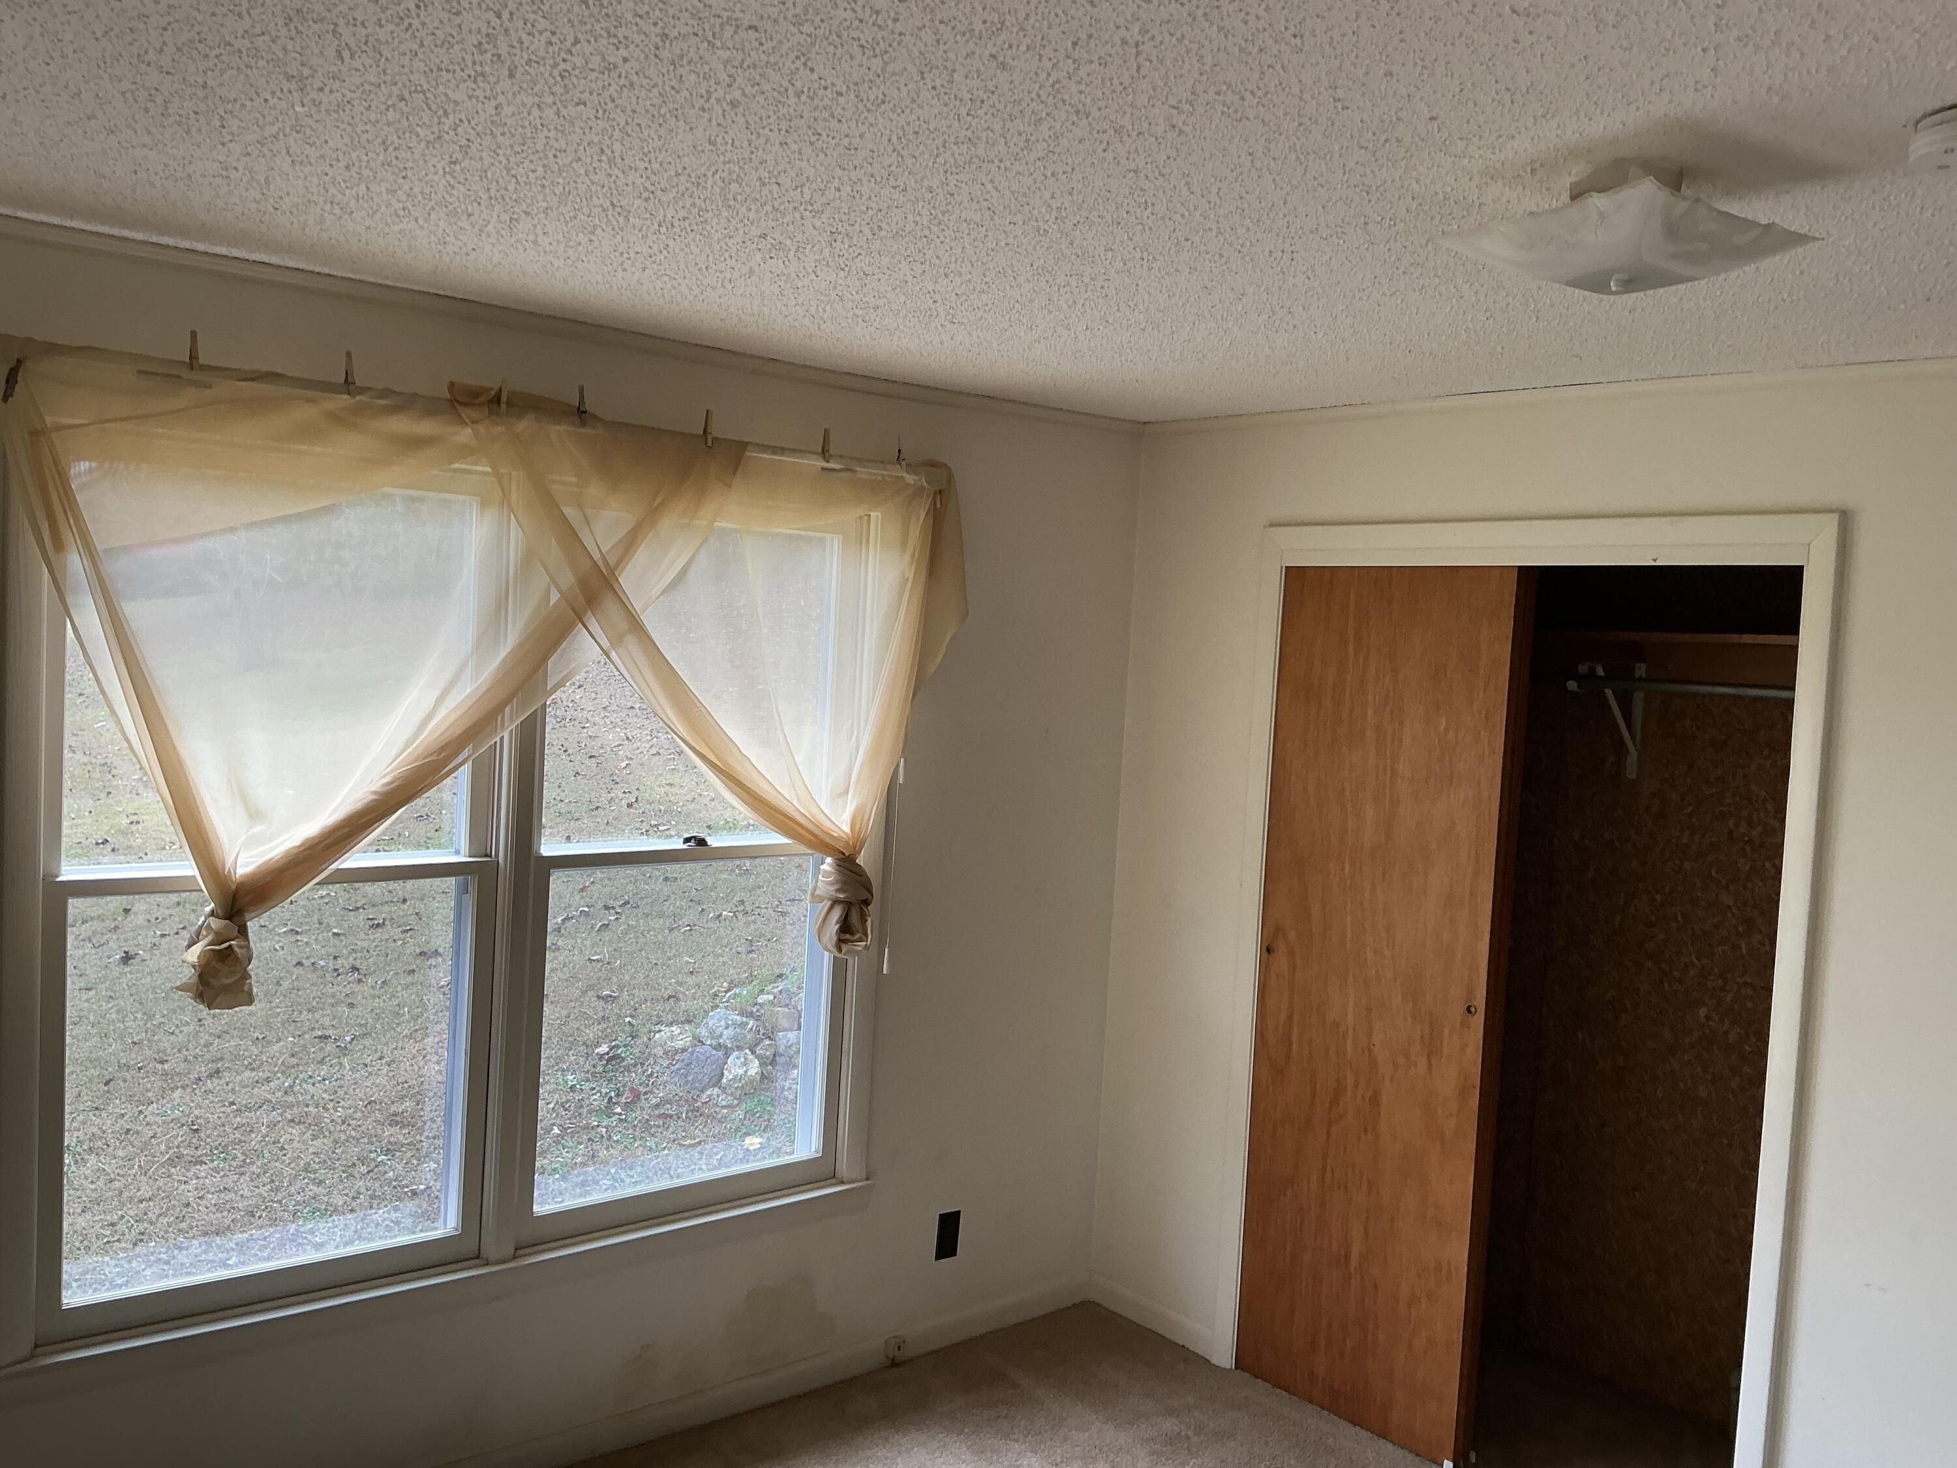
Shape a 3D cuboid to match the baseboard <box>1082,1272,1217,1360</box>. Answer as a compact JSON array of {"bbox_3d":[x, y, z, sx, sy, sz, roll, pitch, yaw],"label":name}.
[{"bbox_3d":[0.459,1.551,4.233,0.018,0.085,0.455,0,4,-40],"label":"baseboard"}]

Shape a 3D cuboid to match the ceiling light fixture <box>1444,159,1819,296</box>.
[{"bbox_3d":[0.792,-0.615,1.936,0.315,0.135,0.315,1,4,-29],"label":"ceiling light fixture"}]

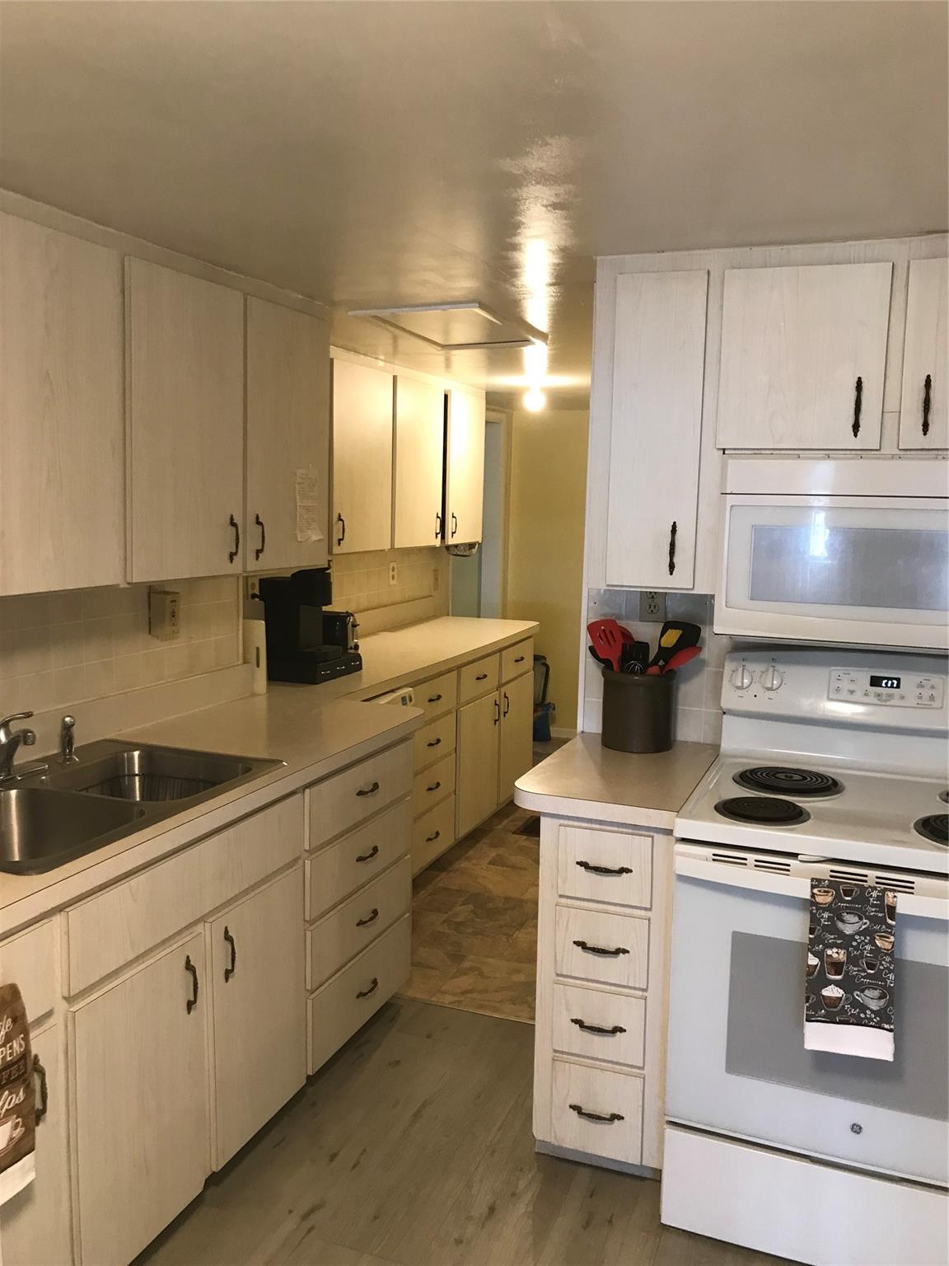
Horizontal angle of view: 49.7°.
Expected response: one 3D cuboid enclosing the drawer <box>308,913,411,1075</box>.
[{"bbox_3d":[-0.535,1.006,3.023,0.500,0.214,0.605,4,8,21],"label":"drawer"}]

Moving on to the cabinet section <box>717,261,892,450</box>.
[{"bbox_3d":[0.778,-0.622,2.393,0.350,0.391,0.323,4,9,22],"label":"cabinet section"}]

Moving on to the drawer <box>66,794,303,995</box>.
[{"bbox_3d":[-0.754,0.498,2.205,0.430,0.160,0.785,4,8,21],"label":"drawer"}]

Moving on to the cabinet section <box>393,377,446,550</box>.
[{"bbox_3d":[-0.378,-0.735,4.470,0.325,0.693,0.460,4,9,22],"label":"cabinet section"}]

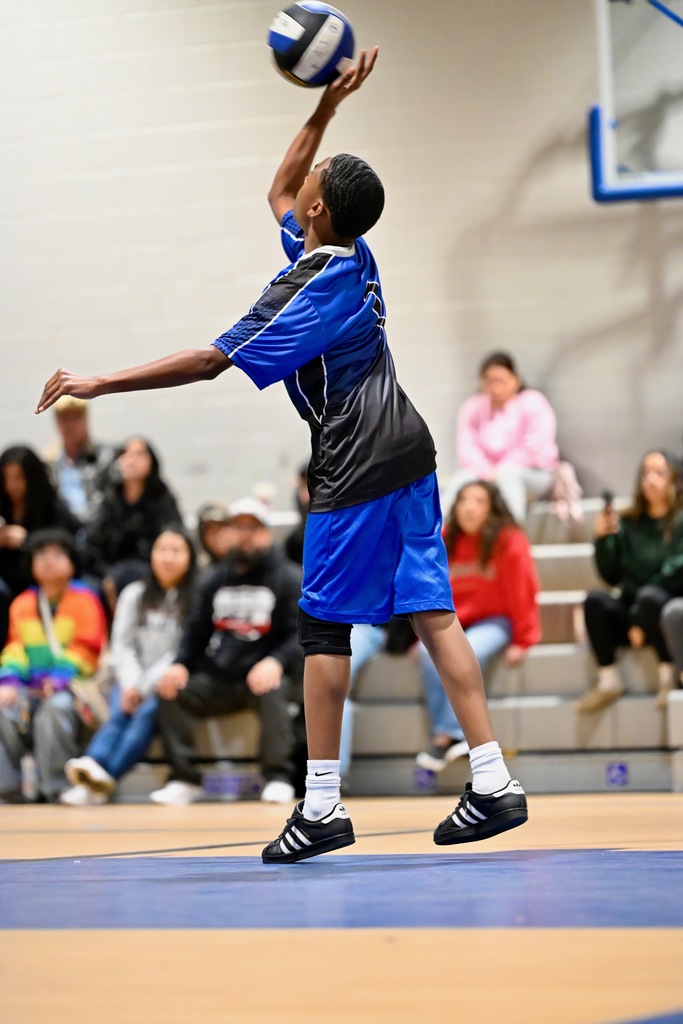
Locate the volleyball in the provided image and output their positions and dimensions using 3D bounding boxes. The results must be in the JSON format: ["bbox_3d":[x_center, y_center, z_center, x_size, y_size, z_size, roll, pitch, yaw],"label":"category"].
[{"bbox_3d":[-0.074,-1.140,10.420,0.210,0.210,0.210,-2,-3,0],"label":"volleyball"}]

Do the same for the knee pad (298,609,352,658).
[{"bbox_3d":[-0.039,0.274,10.380,0.130,0.160,0.120,-2,-3,0],"label":"knee pad"}]

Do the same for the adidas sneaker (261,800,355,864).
[{"bbox_3d":[-0.078,0.775,10.380,0.277,0.122,0.104,-19,-12,32],"label":"adidas sneaker"}]

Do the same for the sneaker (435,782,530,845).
[{"bbox_3d":[0.343,0.734,10.450,0.277,0.122,0.104,-22,-14,35],"label":"sneaker"}]

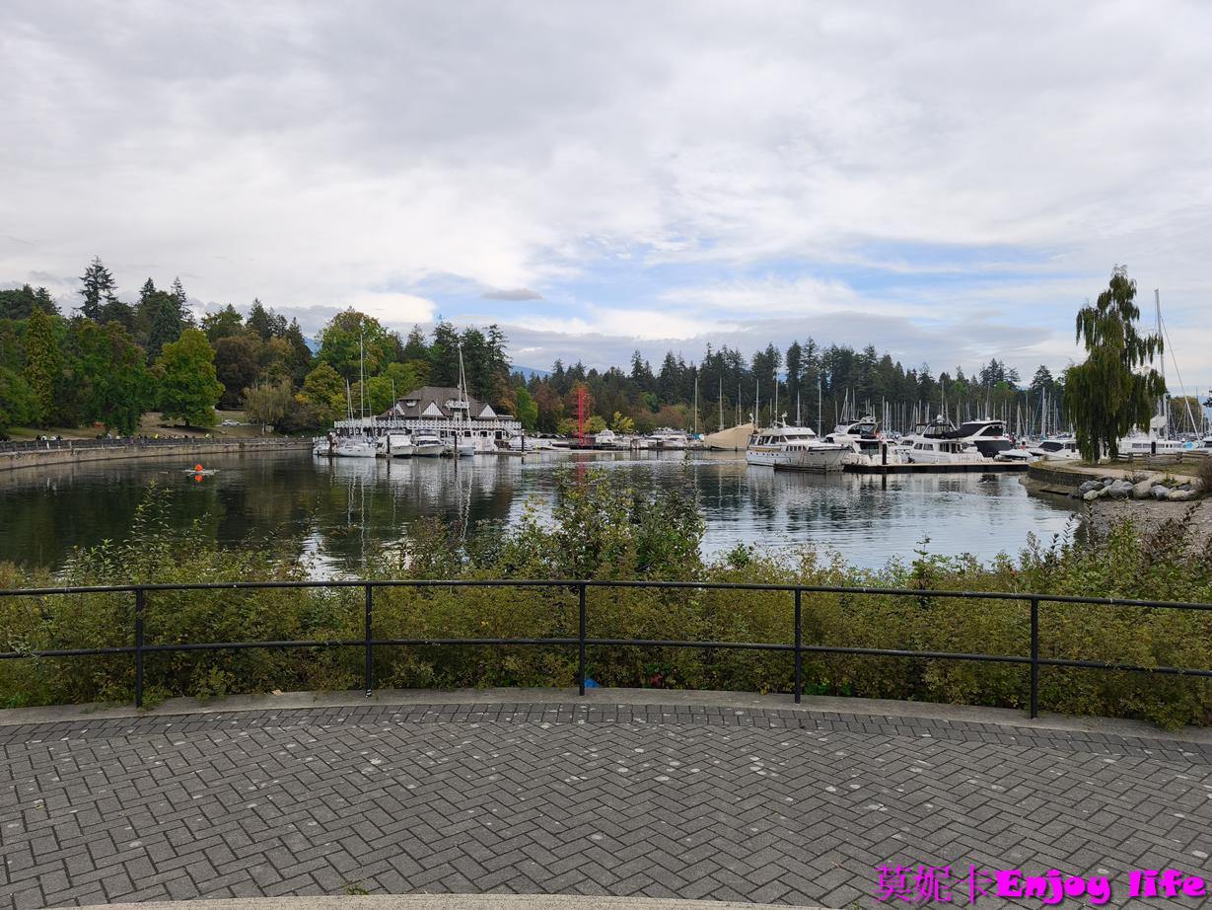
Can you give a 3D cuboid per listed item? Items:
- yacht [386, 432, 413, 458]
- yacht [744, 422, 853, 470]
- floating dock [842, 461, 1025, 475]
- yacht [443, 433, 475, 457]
[{"bbox_3d":[-34.800,-1.946,137.400,4.200,4.300,12.000,-1,2,-31],"label":"yacht"},{"bbox_3d":[21.800,-1.216,88.800,4.900,5.100,17.800,0,1,-18],"label":"yacht"},{"bbox_3d":[34.000,1.340,84.300,20.000,0.600,3.000,0,1,-8],"label":"floating dock"},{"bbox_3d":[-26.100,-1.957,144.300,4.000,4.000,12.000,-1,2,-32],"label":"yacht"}]

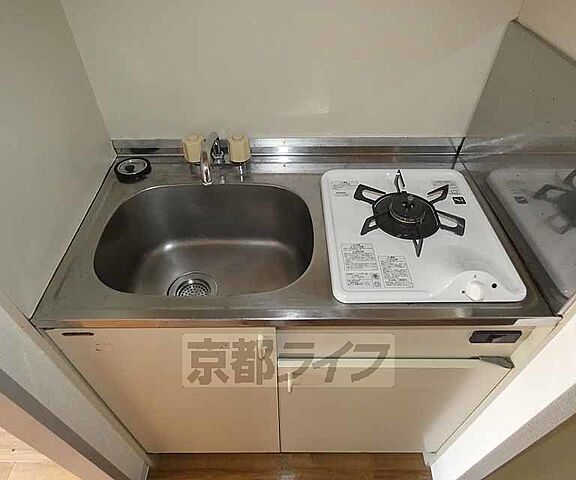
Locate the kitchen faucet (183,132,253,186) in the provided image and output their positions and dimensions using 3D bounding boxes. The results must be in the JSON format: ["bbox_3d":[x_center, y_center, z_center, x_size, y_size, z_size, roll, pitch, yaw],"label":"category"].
[{"bbox_3d":[-0.165,-0.169,0.775,0.160,0.135,0.188,0,46,-1],"label":"kitchen faucet"}]

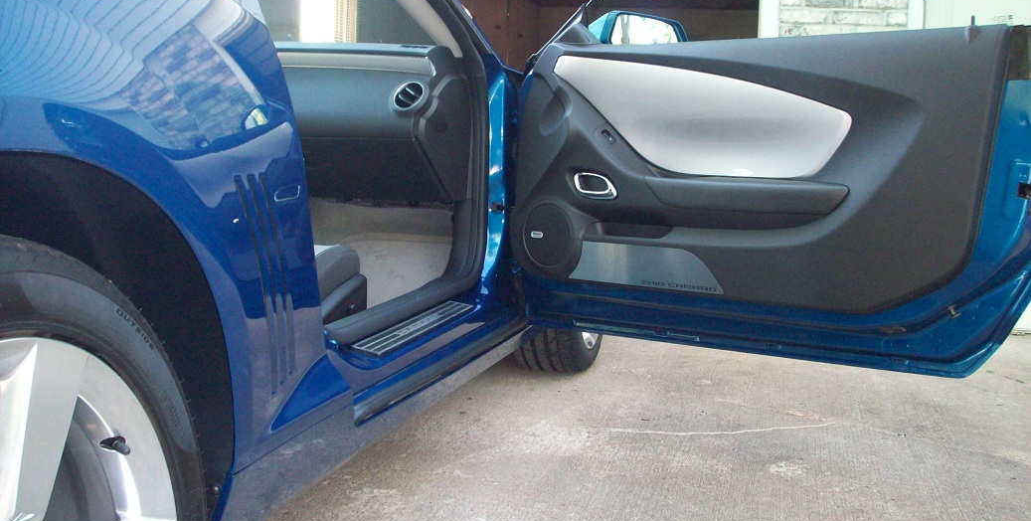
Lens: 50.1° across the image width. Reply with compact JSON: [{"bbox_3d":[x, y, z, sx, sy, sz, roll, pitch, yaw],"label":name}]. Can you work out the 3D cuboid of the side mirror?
[{"bbox_3d":[0.327,-0.578,2.920,0.245,0.150,0.130,-3,8,-33],"label":"side mirror"}]

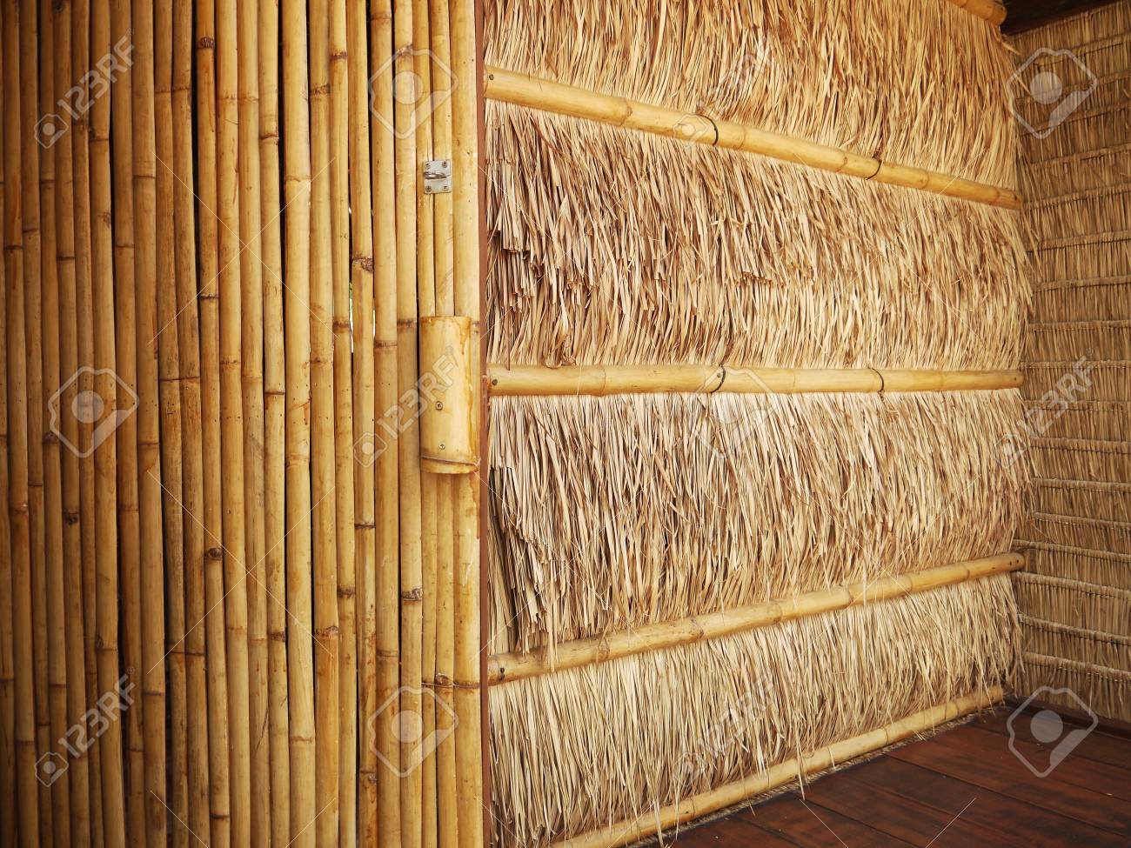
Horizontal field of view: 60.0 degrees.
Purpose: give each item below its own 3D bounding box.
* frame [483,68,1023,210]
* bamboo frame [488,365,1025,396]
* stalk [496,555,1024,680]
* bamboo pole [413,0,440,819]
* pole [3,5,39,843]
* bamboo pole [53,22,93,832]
[{"bbox_3d":[0.605,-0.645,2.357,1.880,0.059,0.059,-2,2,-37],"label":"frame"},{"bbox_3d":[0.616,-0.108,2.382,1.894,0.057,0.057,-2,3,-36],"label":"bamboo frame"},{"bbox_3d":[0.626,0.440,2.407,1.920,0.056,0.056,-1,2,-37],"label":"stalk"},{"bbox_3d":[-0.252,-0.041,1.778,0.034,1.810,0.034,0,2,12],"label":"bamboo pole"},{"bbox_3d":[-1.088,-0.041,1.956,0.036,1.810,0.036,1,2,12],"label":"pole"},{"bbox_3d":[-0.973,-0.041,1.931,0.037,1.810,0.037,0,2,12],"label":"bamboo pole"}]

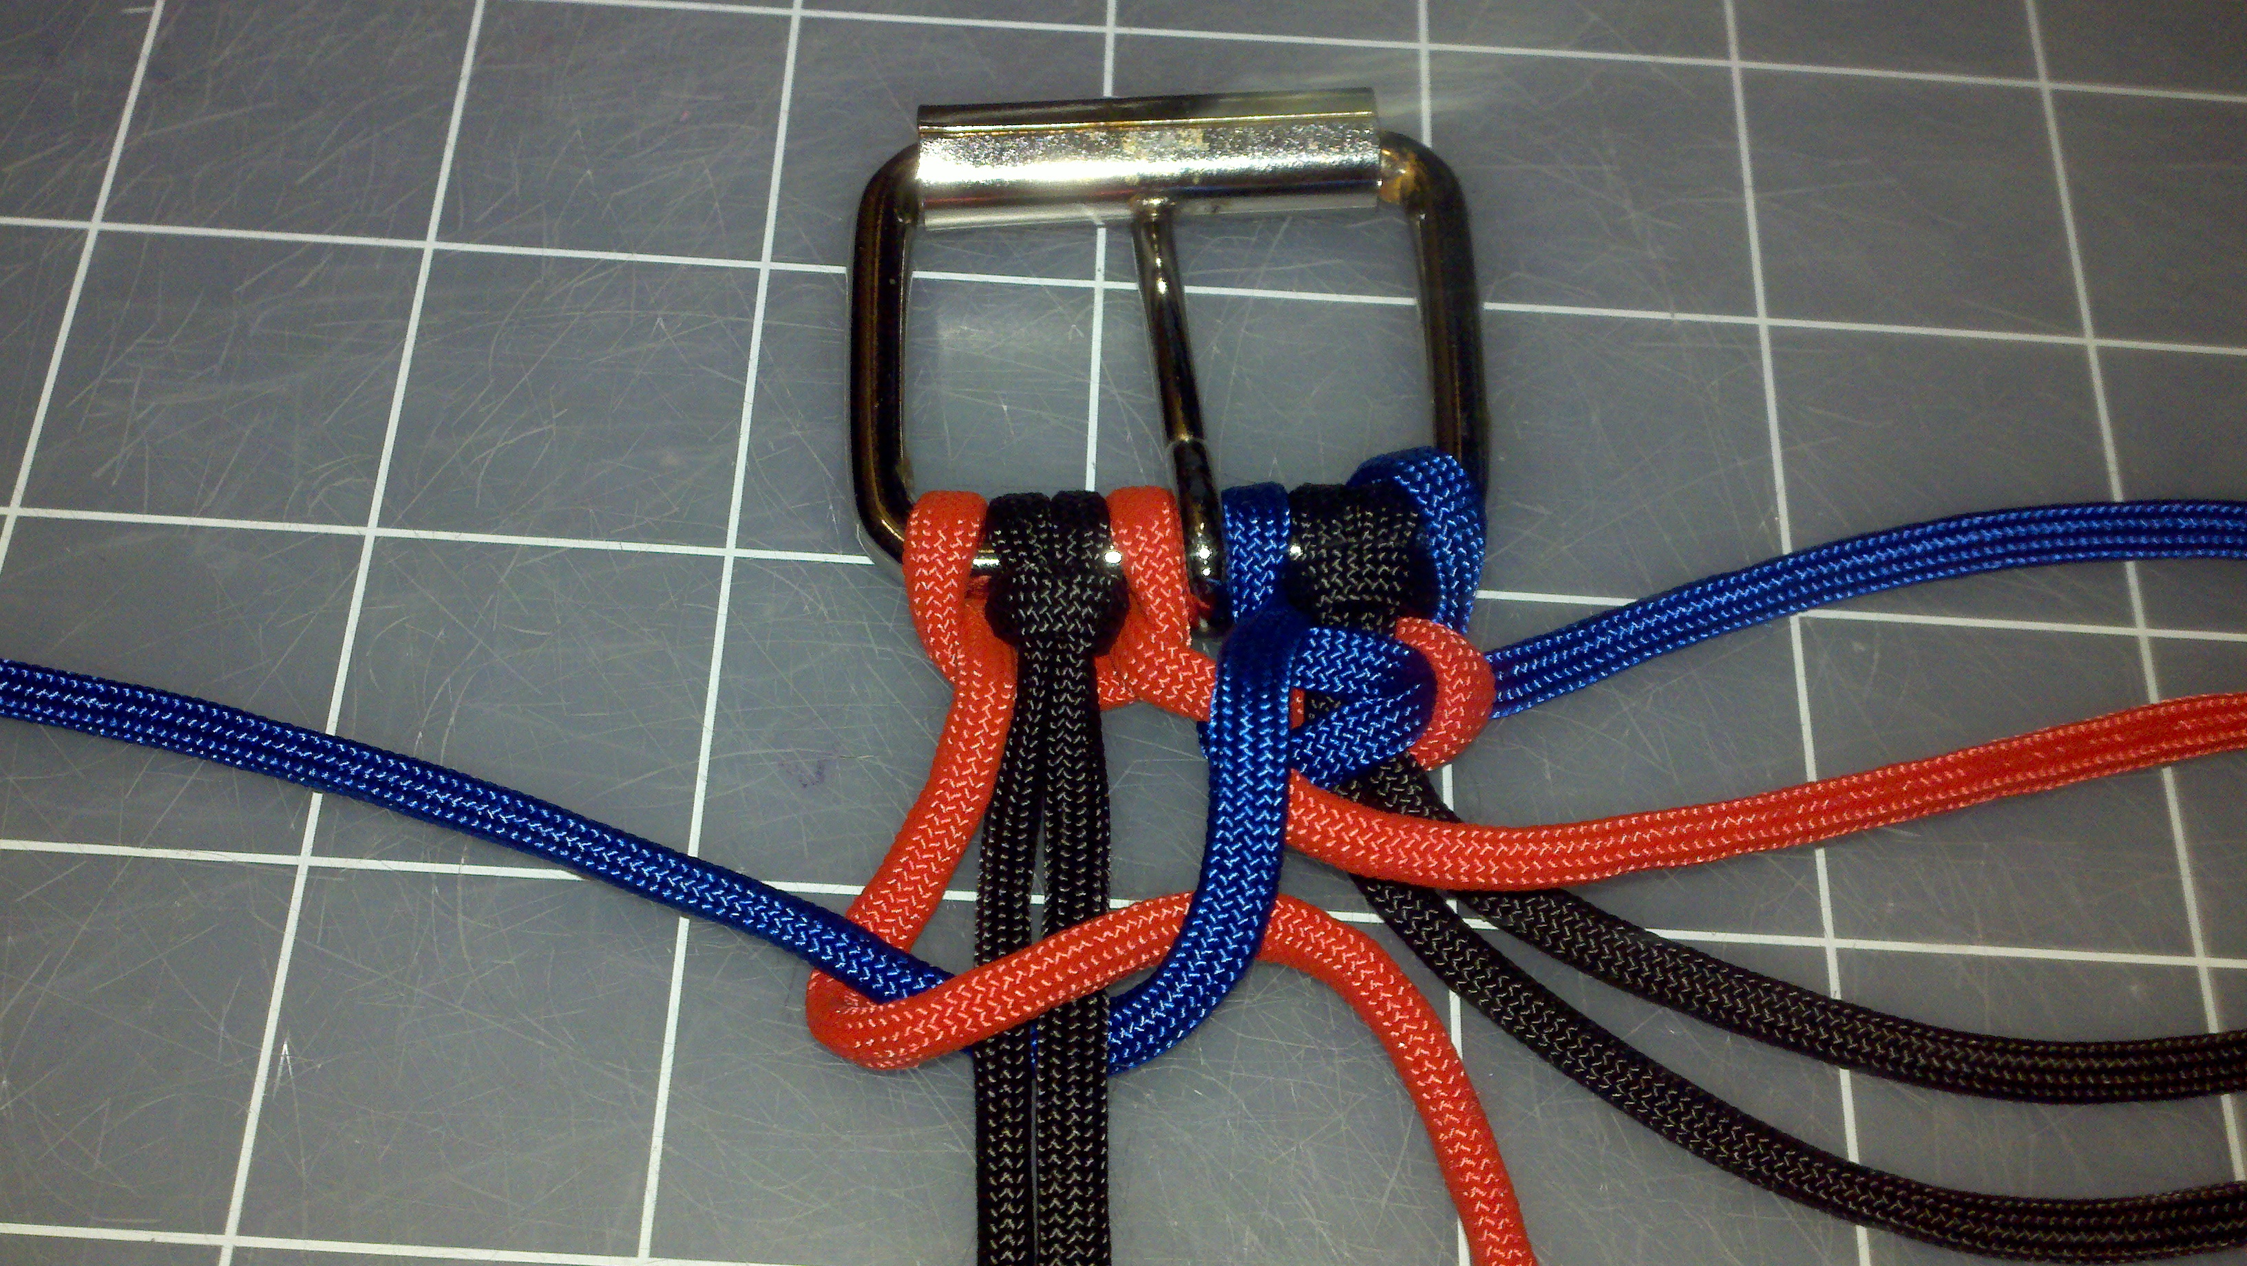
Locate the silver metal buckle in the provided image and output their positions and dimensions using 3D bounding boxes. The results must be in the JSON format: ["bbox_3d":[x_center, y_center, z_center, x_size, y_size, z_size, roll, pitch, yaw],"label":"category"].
[{"bbox_3d":[0.003,-0.020,0.164,0.045,0.011,0.042,-1,65,-3],"label":"silver metal buckle"}]

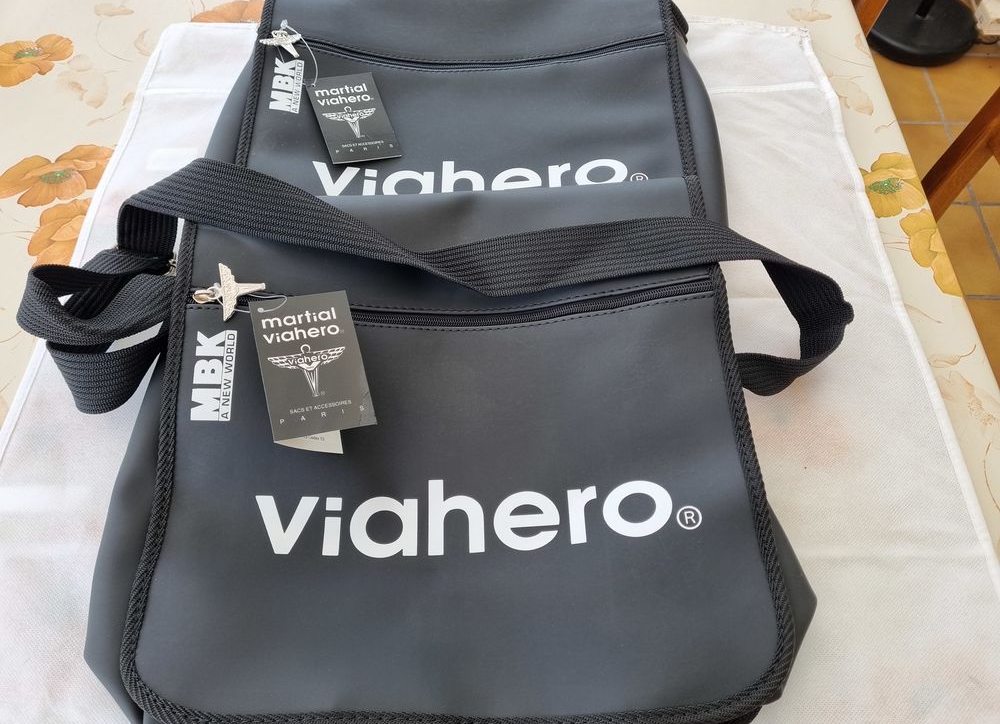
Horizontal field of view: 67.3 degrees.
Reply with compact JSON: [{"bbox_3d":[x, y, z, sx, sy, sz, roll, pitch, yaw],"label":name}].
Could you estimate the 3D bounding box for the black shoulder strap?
[{"bbox_3d":[-0.040,-0.040,0.482,0.550,0.115,0.130,0,58,0],"label":"black shoulder strap"}]

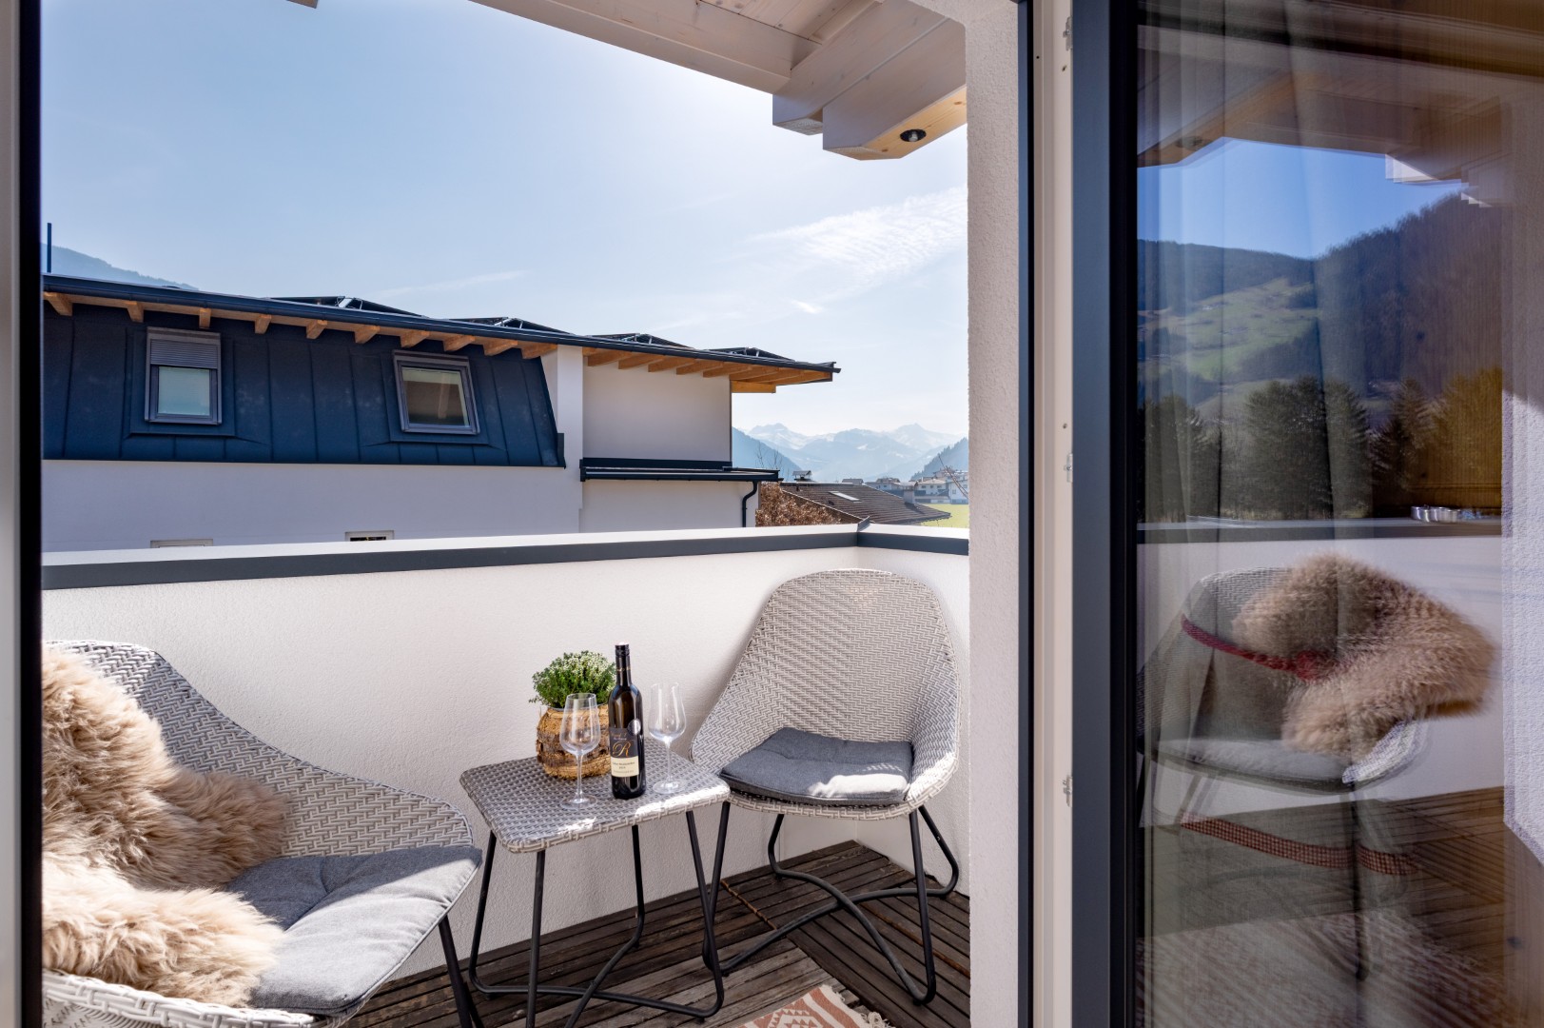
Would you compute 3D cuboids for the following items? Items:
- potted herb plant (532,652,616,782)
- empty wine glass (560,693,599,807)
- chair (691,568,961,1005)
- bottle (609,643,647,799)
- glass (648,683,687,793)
[{"bbox_3d":[-0.460,0.459,1.794,0.193,0.265,0.188,0,1,0],"label":"potted herb plant"},{"bbox_3d":[-0.399,0.486,1.597,0.083,0.220,0.083,0,1,17],"label":"empty wine glass"},{"bbox_3d":[0.179,0.626,1.996,0.624,0.881,0.619,0,1,17],"label":"chair"},{"bbox_3d":[-0.311,0.437,1.643,0.073,0.315,0.073,0,1,6],"label":"bottle"},{"bbox_3d":[-0.226,0.484,1.672,0.082,0.220,0.082,0,1,0],"label":"glass"}]

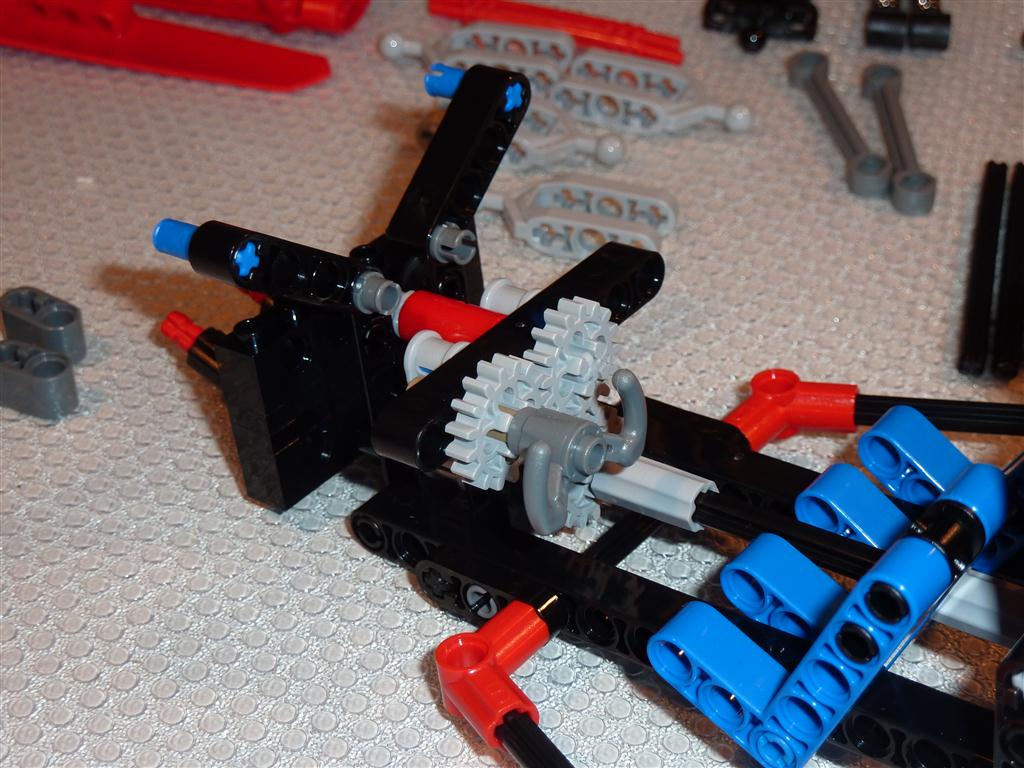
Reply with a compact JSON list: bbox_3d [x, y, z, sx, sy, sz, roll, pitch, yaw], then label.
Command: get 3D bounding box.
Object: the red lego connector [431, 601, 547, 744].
[{"bbox_3d":[-0.003,0.037,0.237,0.014,0.008,0.024,-6,29,9],"label":"red lego connector"}]

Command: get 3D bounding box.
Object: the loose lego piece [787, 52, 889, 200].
[{"bbox_3d":[0.063,-0.050,0.360,0.008,0.005,0.048,-5,39,-8],"label":"loose lego piece"}]

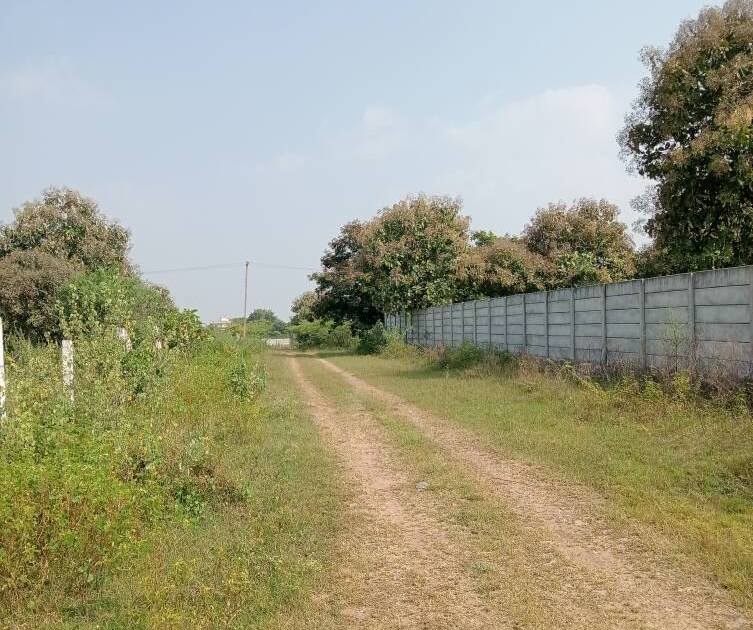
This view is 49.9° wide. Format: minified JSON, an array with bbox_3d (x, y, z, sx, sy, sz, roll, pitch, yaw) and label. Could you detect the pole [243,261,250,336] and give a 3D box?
[{"bbox_3d":[-10.583,-0.821,65.938,0.220,7.080,0.220,0,-1,-8],"label":"pole"}]

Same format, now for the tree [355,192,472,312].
[{"bbox_3d":[2.139,-2.169,44.423,6.300,8.790,6.300,0,-1,-8],"label":"tree"}]

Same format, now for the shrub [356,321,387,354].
[{"bbox_3d":[-0.293,1.342,47.483,1.700,1.920,1.700,0,-1,-8],"label":"shrub"}]

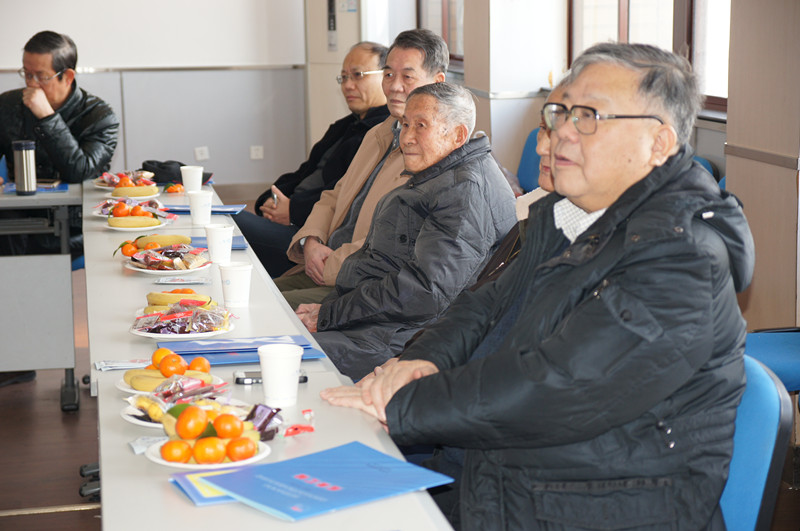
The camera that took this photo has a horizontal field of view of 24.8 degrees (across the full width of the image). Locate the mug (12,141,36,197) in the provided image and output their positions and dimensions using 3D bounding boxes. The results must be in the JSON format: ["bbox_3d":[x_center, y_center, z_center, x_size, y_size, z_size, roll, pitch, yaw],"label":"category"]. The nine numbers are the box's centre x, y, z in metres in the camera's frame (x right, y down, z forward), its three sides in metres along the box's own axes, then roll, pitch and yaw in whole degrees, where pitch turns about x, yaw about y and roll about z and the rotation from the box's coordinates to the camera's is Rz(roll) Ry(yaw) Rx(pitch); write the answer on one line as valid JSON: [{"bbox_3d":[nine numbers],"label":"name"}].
[{"bbox_3d":[-1.186,-0.310,5.764,0.072,0.168,0.072,0,9,0],"label":"mug"}]

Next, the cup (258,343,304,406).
[{"bbox_3d":[-0.187,0.173,2.859,0.073,0.088,0.073,0,9,0],"label":"cup"}]

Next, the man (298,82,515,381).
[{"bbox_3d":[-0.097,0.148,4.410,0.800,1.170,0.570,-3,9,-22],"label":"man"}]

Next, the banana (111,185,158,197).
[{"bbox_3d":[-0.810,-0.227,5.576,0.150,0.034,0.042,0,9,0],"label":"banana"}]

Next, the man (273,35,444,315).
[{"bbox_3d":[-0.137,-0.001,4.999,0.810,1.286,0.570,-5,10,-28],"label":"man"}]

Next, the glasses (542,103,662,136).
[{"bbox_3d":[0.315,-0.223,2.754,0.137,0.047,0.142,-5,10,-29],"label":"glasses"}]

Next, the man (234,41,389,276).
[{"bbox_3d":[-0.287,-0.090,5.778,0.800,1.229,0.560,-4,10,-27],"label":"man"}]

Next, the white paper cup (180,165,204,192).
[{"bbox_3d":[-0.648,-0.256,5.674,0.073,0.088,0.073,0,9,0],"label":"white paper cup"}]

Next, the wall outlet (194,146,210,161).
[{"bbox_3d":[-1.286,-0.729,11.850,0.086,0.086,0.010,-9,10,-11],"label":"wall outlet"}]

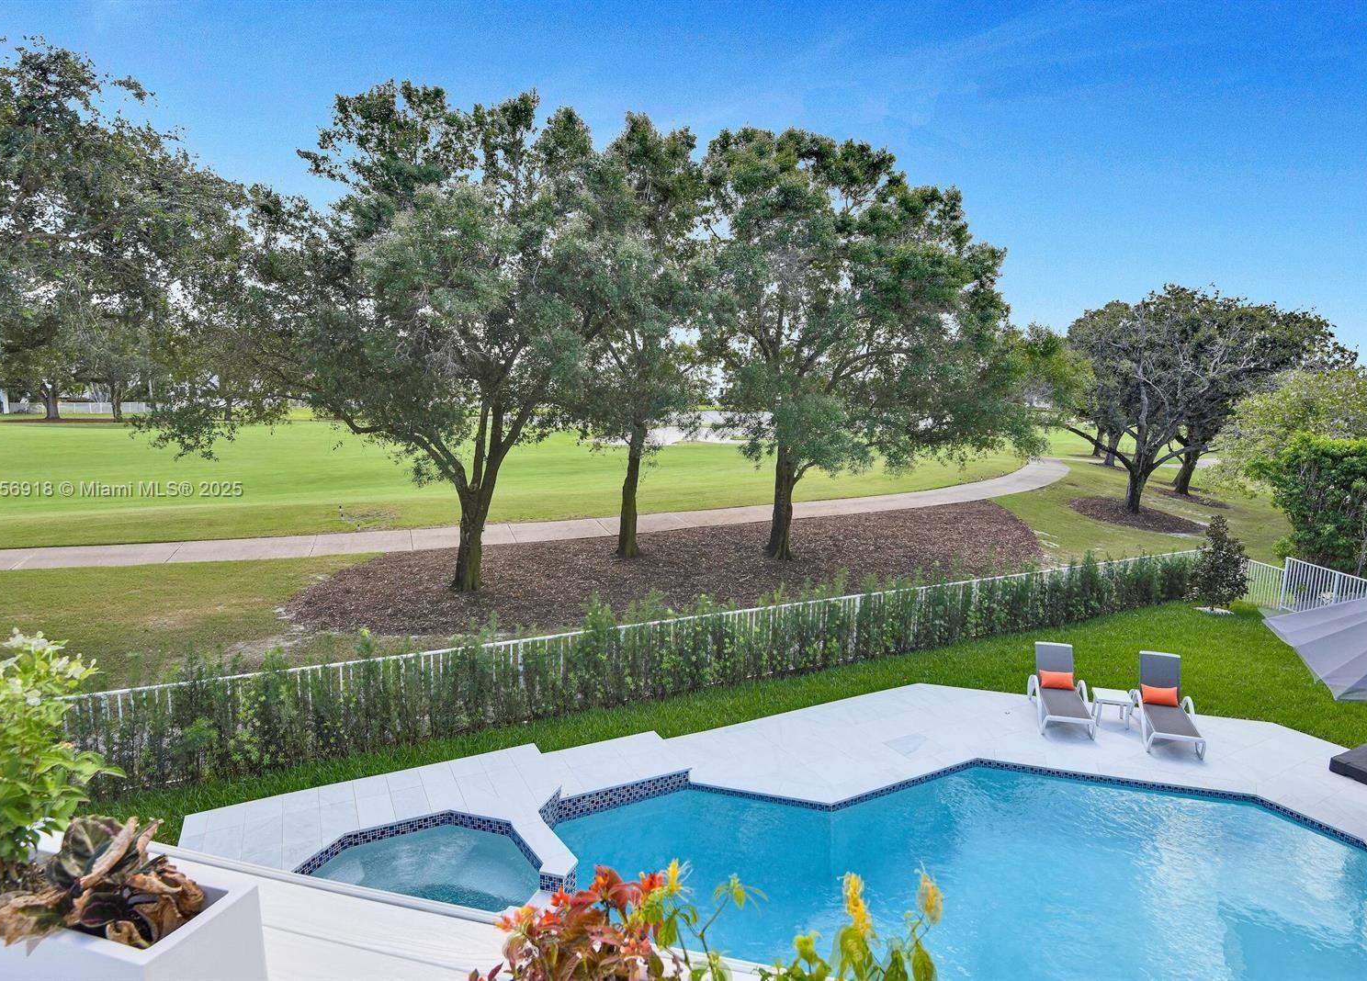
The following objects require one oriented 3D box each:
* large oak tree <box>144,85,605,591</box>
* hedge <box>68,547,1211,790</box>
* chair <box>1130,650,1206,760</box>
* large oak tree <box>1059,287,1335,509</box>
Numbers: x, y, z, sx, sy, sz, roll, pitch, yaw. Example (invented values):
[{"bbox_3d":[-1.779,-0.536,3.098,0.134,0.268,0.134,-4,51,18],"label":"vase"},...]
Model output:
[{"bbox_3d":[-7.513,-3.315,17.970,10.309,11.808,9.588,-4,9,-22],"label":"large oak tree"},{"bbox_3d":[2.333,2.545,13.840,22.342,1.420,0.750,-4,9,-23],"label":"hedge"},{"bbox_3d":[7.079,3.123,10.766,0.660,0.980,1.570,3,9,21],"label":"chair"},{"bbox_3d":[20.502,-3.504,29.185,8.742,8.730,8.742,6,10,34],"label":"large oak tree"}]

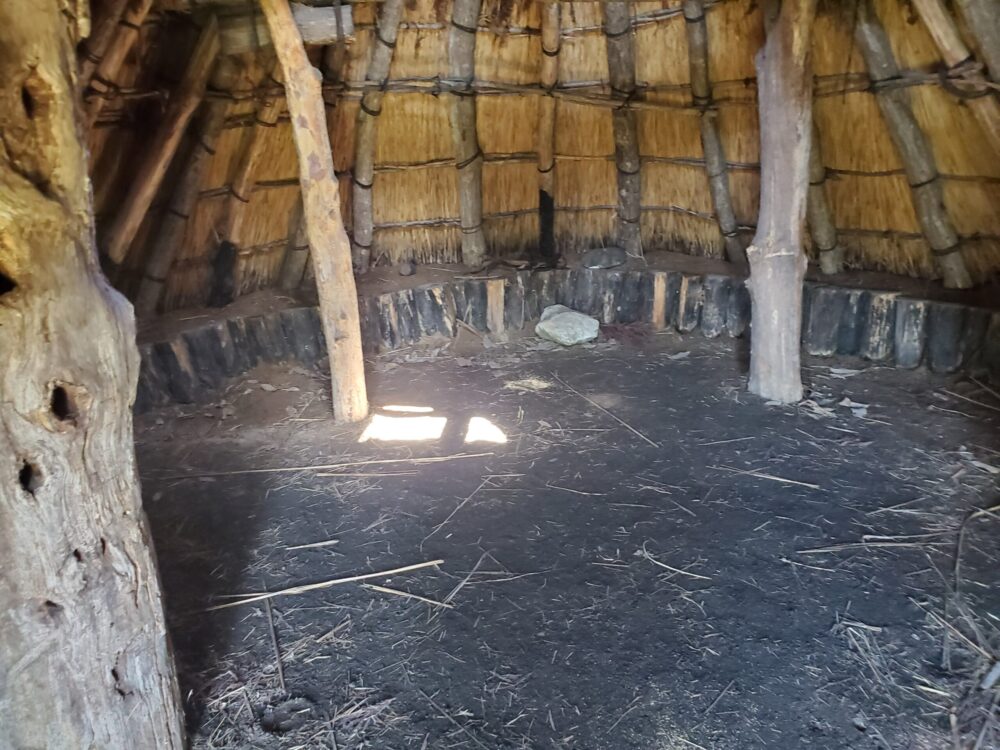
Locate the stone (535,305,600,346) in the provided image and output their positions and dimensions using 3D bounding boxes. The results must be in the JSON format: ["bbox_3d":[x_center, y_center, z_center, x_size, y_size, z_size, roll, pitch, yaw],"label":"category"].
[{"bbox_3d":[0.403,-0.324,4.554,0.380,0.200,0.280,-1,20,8],"label":"stone"}]

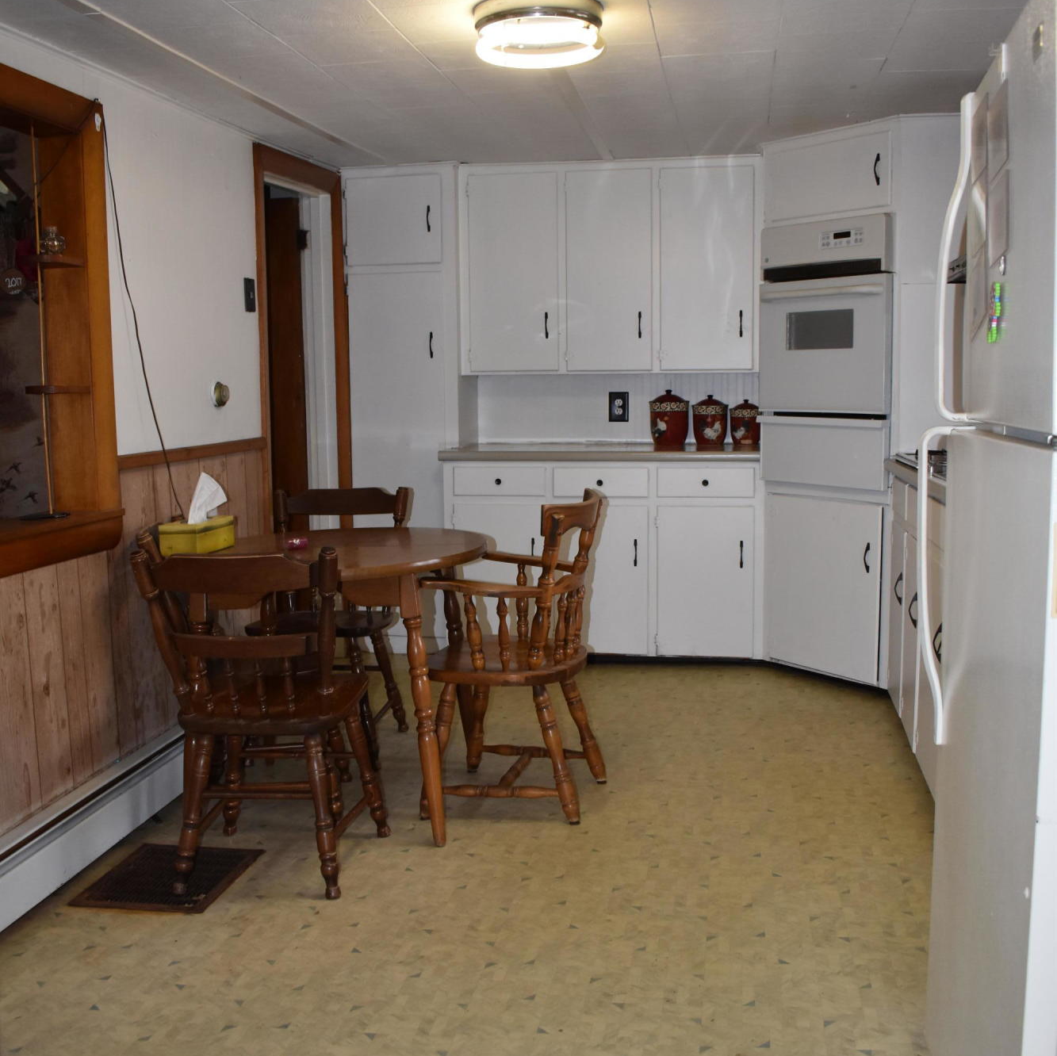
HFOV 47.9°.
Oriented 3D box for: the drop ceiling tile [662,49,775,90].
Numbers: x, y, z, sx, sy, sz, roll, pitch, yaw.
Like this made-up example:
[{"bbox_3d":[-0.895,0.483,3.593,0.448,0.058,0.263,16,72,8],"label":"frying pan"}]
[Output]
[{"bbox_3d":[0.545,-1.321,3.399,0.307,0.015,0.304,0,7,10],"label":"drop ceiling tile"}]

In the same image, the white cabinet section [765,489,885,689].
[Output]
[{"bbox_3d":[1.275,0.209,4.655,0.450,0.690,0.590,-6,9,-35],"label":"white cabinet section"}]

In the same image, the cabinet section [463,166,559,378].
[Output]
[{"bbox_3d":[-0.042,-1.087,5.147,0.395,0.824,0.300,1,7,10],"label":"cabinet section"}]

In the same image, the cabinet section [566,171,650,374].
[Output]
[{"bbox_3d":[0.360,-1.085,5.077,0.355,0.823,0.300,1,7,10],"label":"cabinet section"}]

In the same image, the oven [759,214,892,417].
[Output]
[{"bbox_3d":[1.252,-0.792,4.511,0.450,0.717,0.610,-6,9,-35],"label":"oven"}]

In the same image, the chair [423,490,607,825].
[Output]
[{"bbox_3d":[-0.043,0.341,3.302,0.480,0.865,0.570,1,7,13],"label":"chair"}]

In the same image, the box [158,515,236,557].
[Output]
[{"bbox_3d":[-0.904,0.023,3.261,0.112,0.080,0.218,1,8,14],"label":"box"}]

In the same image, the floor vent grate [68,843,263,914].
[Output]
[{"bbox_3d":[-0.860,0.837,2.869,0.329,0.015,0.362,1,7,10],"label":"floor vent grate"}]

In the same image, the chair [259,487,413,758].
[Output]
[{"bbox_3d":[-0.657,0.298,3.869,0.490,0.820,0.510,1,7,10],"label":"chair"}]

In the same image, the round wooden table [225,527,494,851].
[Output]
[{"bbox_3d":[-0.539,0.416,3.337,0.875,0.730,0.875,-1,7,0],"label":"round wooden table"}]

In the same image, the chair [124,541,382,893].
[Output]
[{"bbox_3d":[-0.627,0.433,2.948,0.490,0.855,0.520,0,8,7],"label":"chair"}]

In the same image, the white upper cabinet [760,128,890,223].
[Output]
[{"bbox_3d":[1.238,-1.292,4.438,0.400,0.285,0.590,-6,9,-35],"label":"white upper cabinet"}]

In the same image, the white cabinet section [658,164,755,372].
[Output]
[{"bbox_3d":[0.755,-1.076,5.009,0.384,0.824,0.300,1,7,10],"label":"white cabinet section"}]

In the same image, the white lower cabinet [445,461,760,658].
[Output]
[{"bbox_3d":[0.334,0.104,5.068,1.279,0.813,0.580,1,7,10],"label":"white lower cabinet"}]

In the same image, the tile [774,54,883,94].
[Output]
[{"bbox_3d":[0.885,-1.356,3.535,0.313,0.020,0.303,0,7,10],"label":"tile"}]

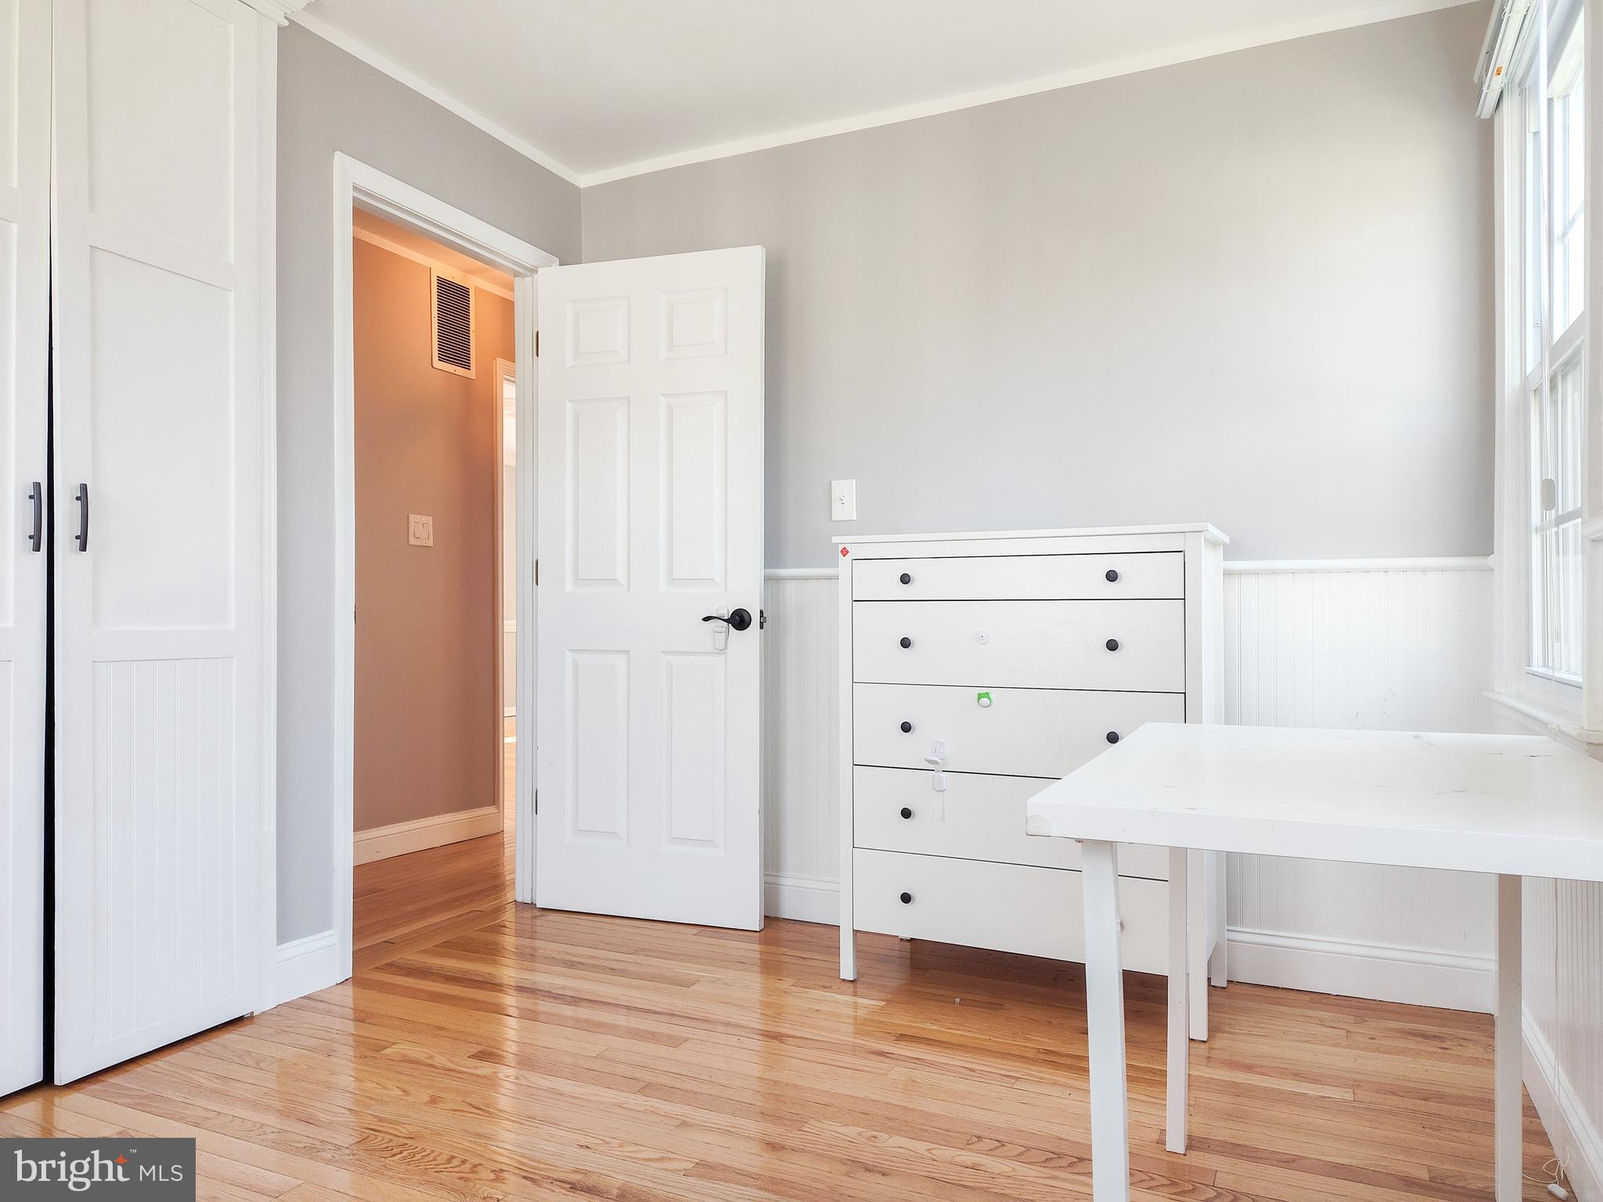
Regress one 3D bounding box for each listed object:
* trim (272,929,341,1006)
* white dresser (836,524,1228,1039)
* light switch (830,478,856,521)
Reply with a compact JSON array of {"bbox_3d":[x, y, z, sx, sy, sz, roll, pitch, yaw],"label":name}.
[{"bbox_3d":[-1.230,0.904,2.643,0.016,0.141,0.187,0,-1,25],"label":"trim"},{"bbox_3d":[0.584,0.405,2.716,0.905,1.140,0.440,0,-1,27],"label":"white dresser"},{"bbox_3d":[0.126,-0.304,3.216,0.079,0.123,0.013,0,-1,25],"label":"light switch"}]

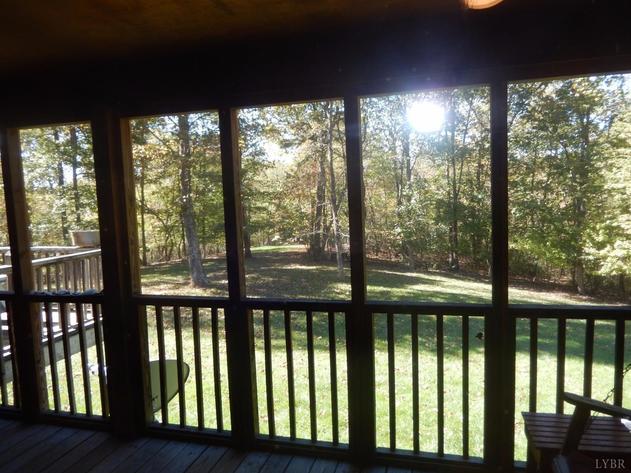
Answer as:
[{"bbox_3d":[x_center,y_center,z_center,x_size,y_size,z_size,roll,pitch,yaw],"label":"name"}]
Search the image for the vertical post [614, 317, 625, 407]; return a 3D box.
[{"bbox_3d":[1.556,0.834,2.337,0.034,0.840,0.034,-1,5,15],"label":"vertical post"}]

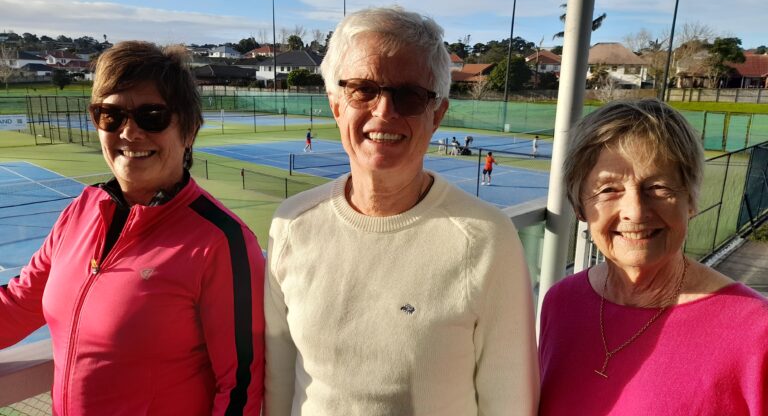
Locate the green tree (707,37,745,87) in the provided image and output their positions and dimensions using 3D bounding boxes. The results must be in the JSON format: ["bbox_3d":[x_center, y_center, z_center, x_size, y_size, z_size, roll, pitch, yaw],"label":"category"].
[{"bbox_3d":[47.969,-19.763,79.005,5.600,8.800,5.600,9,15,29],"label":"green tree"}]

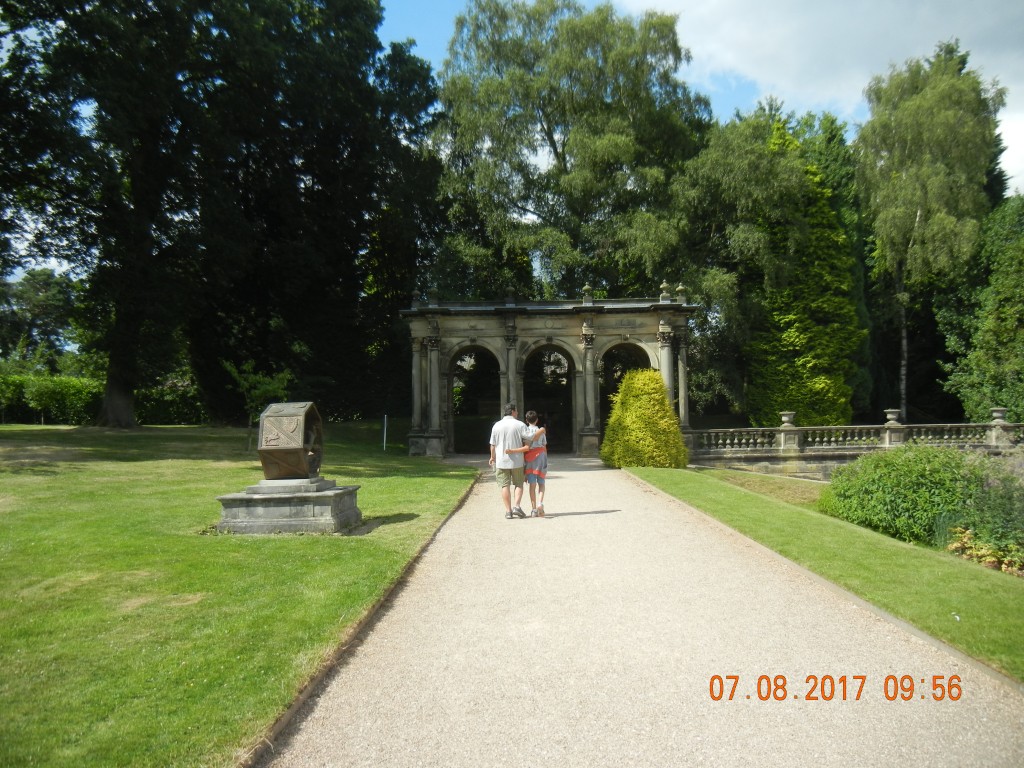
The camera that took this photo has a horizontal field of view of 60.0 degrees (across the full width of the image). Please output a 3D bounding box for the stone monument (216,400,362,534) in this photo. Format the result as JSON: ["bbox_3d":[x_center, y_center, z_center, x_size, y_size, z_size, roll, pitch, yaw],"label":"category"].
[{"bbox_3d":[-3.087,1.129,12.468,1.580,1.770,1.580,-1,-2,3],"label":"stone monument"}]

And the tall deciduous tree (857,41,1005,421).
[{"bbox_3d":[21.814,-7.277,46.294,7.500,20.600,7.500,-1,-2,10],"label":"tall deciduous tree"}]

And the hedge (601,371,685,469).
[{"bbox_3d":[4.062,1.015,27.379,2.600,3.000,2.600,-1,-2,2],"label":"hedge"}]

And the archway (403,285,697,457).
[{"bbox_3d":[1.544,-0.497,36.443,11.800,6.800,3.600,-1,-2,3],"label":"archway"}]

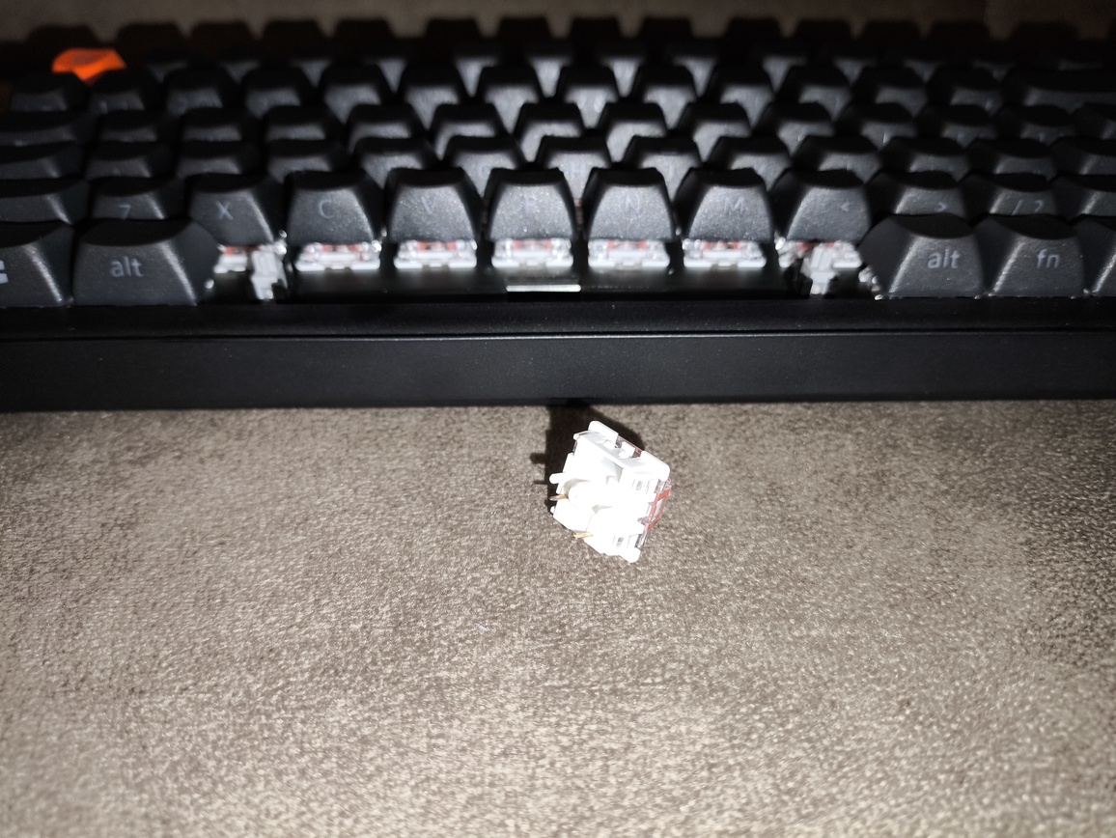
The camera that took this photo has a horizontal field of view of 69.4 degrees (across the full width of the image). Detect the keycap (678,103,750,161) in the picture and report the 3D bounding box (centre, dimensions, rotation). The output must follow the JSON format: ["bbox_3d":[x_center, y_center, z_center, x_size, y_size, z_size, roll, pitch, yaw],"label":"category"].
[{"bbox_3d":[0.036,-0.067,0.187,0.018,0.009,0.018,-1,41,-2],"label":"keycap"}]

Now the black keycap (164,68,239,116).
[{"bbox_3d":[-0.086,-0.079,0.197,0.018,0.010,0.018,-1,41,-1],"label":"black keycap"}]

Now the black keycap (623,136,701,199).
[{"bbox_3d":[0.023,-0.055,0.172,0.018,0.009,0.018,-1,41,-2],"label":"black keycap"}]

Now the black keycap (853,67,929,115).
[{"bbox_3d":[0.082,-0.081,0.201,0.018,0.010,0.018,-1,41,-1],"label":"black keycap"}]

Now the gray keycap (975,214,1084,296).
[{"bbox_3d":[0.084,-0.031,0.144,0.018,0.009,0.018,-1,41,-1],"label":"gray keycap"}]

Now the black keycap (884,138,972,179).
[{"bbox_3d":[0.079,-0.056,0.172,0.018,0.009,0.018,-1,40,-1],"label":"black keycap"}]

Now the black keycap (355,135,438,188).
[{"bbox_3d":[-0.034,-0.055,0.172,0.018,0.009,0.018,-1,40,-1],"label":"black keycap"}]

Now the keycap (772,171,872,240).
[{"bbox_3d":[0.051,-0.043,0.158,0.018,0.009,0.018,-1,41,-2],"label":"keycap"}]

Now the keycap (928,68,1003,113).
[{"bbox_3d":[0.102,-0.081,0.201,0.018,0.011,0.018,-1,40,-1],"label":"keycap"}]

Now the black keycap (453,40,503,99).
[{"bbox_3d":[-0.021,-0.096,0.216,0.018,0.010,0.018,-1,41,-1],"label":"black keycap"}]

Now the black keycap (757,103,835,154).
[{"bbox_3d":[0.055,-0.068,0.186,0.018,0.009,0.018,-1,40,-1],"label":"black keycap"}]

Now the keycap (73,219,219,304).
[{"bbox_3d":[-0.072,-0.029,0.141,0.023,0.009,0.018,-1,41,-1],"label":"keycap"}]

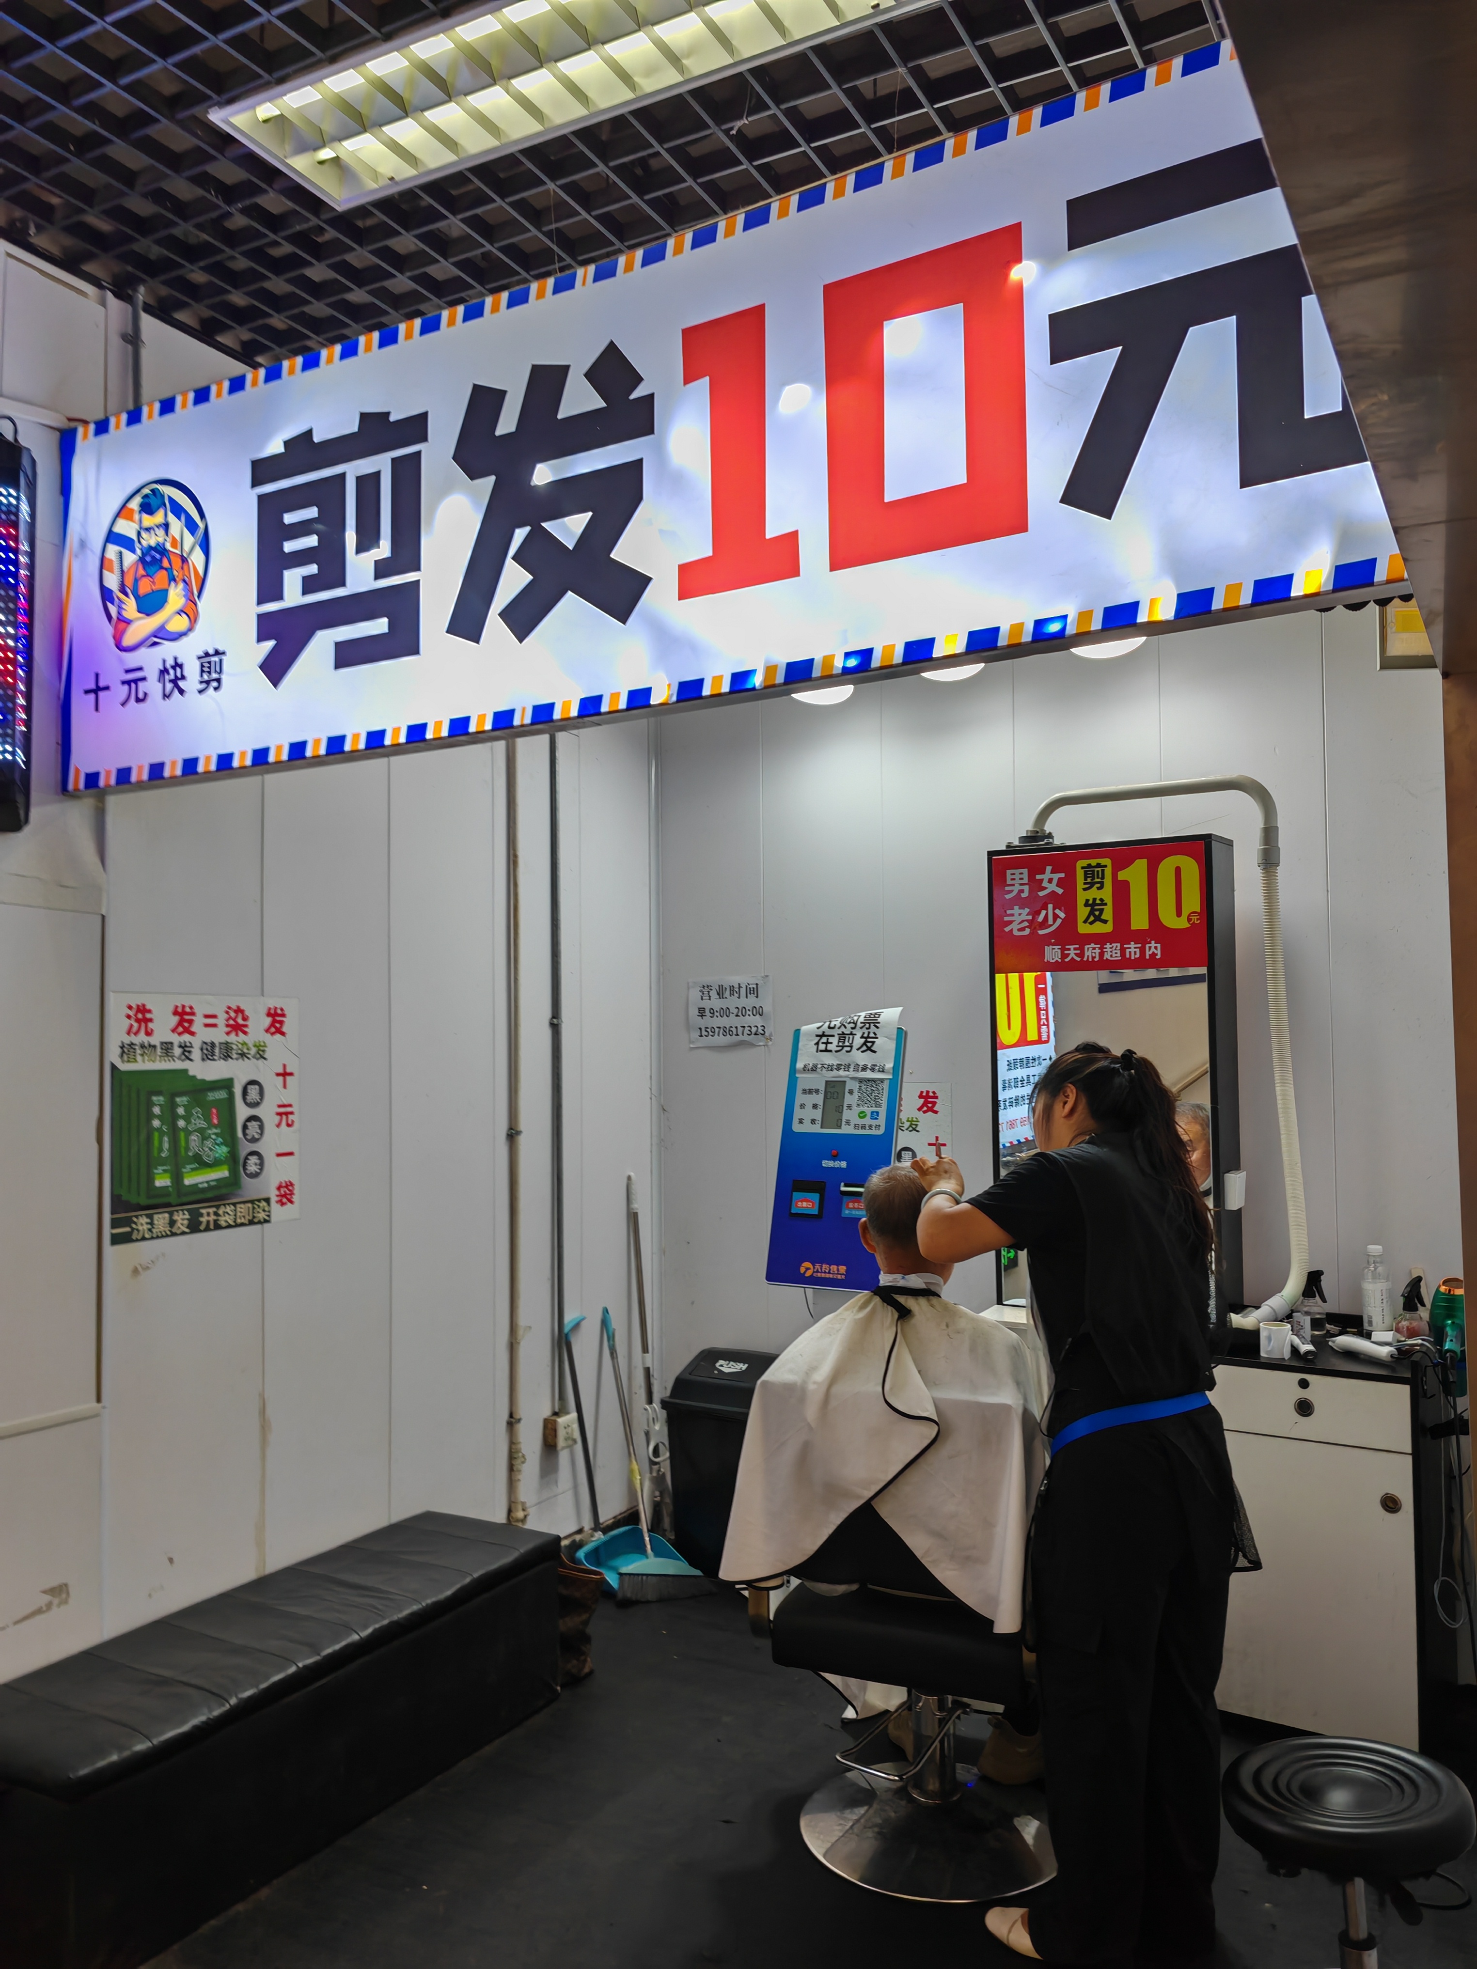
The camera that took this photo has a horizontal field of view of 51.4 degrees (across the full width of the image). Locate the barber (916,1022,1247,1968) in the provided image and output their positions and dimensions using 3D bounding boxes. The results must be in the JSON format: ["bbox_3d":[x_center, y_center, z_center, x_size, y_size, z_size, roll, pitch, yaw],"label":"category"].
[{"bbox_3d":[0.605,0.894,2.740,0.510,1.560,0.580,1,-3,-43],"label":"barber"}]

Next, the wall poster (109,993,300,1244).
[{"bbox_3d":[-1.155,0.283,3.367,0.010,0.515,0.510,-2,-2,31],"label":"wall poster"}]

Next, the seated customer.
[{"bbox_3d":[0.441,1.005,3.193,0.650,1.310,0.920,-2,-2,29],"label":"seated customer"}]

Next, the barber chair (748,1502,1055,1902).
[{"bbox_3d":[0.428,1.214,3.149,0.620,0.950,0.820,-2,-2,29],"label":"barber chair"}]

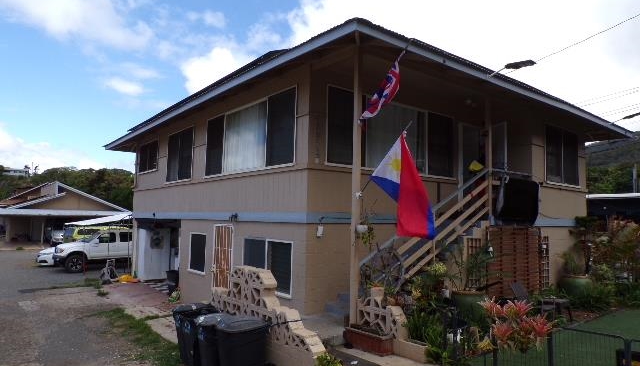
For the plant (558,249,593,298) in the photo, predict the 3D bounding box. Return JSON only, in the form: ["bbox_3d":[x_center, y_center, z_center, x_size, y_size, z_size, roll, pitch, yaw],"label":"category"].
[{"bbox_3d":[6.231,2.227,10.800,0.820,1.220,0.820,5,-6,-37],"label":"plant"}]

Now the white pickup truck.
[{"bbox_3d":[-9.053,2.979,19.994,5.200,1.760,1.780,5,-6,-37],"label":"white pickup truck"}]

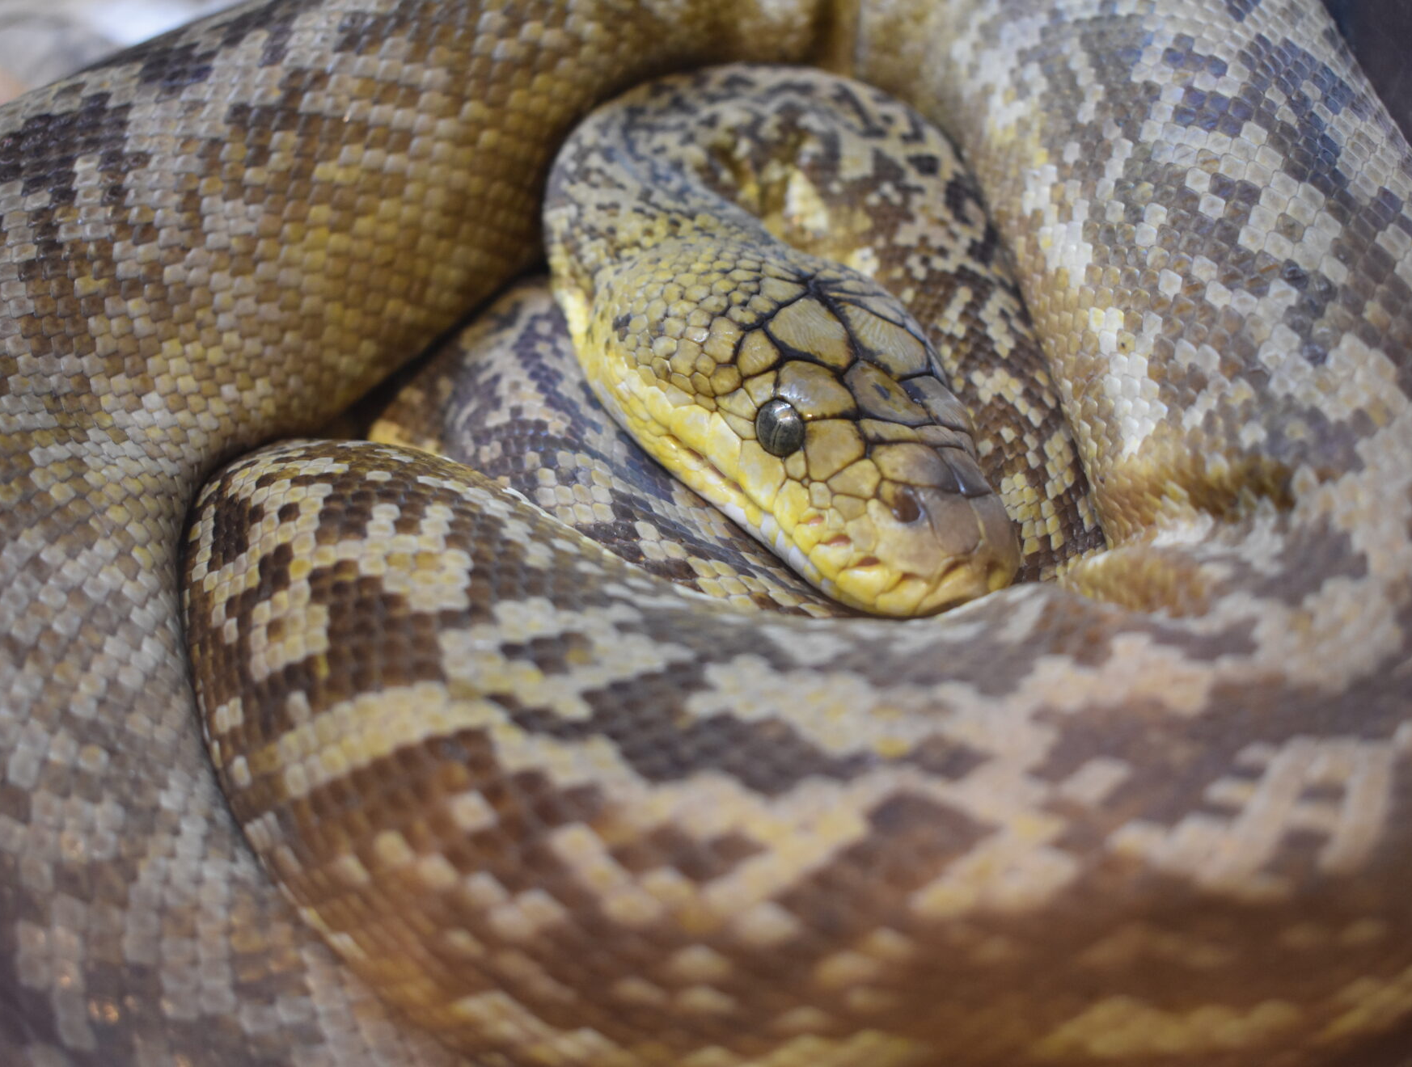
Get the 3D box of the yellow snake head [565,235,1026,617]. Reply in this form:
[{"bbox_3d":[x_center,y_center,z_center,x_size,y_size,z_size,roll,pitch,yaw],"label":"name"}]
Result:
[{"bbox_3d":[0.021,-0.029,0.371,0.062,0.041,0.112,-14,40,-26],"label":"yellow snake head"}]

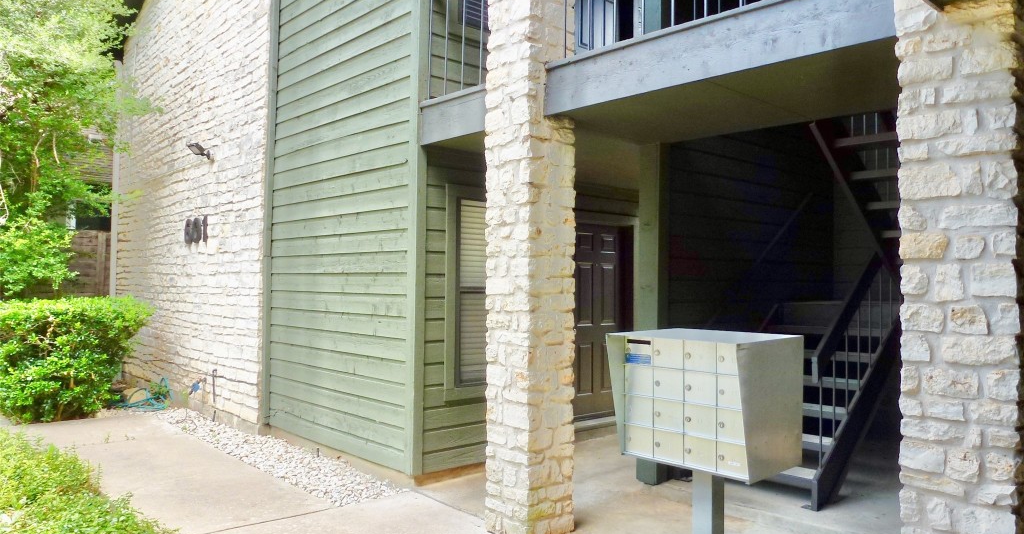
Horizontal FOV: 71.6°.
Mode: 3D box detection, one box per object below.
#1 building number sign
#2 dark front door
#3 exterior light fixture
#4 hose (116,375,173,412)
[{"bbox_3d":[-3.981,-0.465,8.942,0.050,0.310,0.740,2,-2,-43],"label":"building number sign"},{"bbox_3d":[0.923,0.580,7.528,0.910,2.040,0.060,2,-2,-43],"label":"dark front door"},{"bbox_3d":[-3.754,-1.396,8.572,0.220,0.200,0.240,2,-2,-43],"label":"exterior light fixture"},{"bbox_3d":[-4.669,1.627,9.014,0.700,0.280,0.620,2,-2,-43],"label":"hose"}]

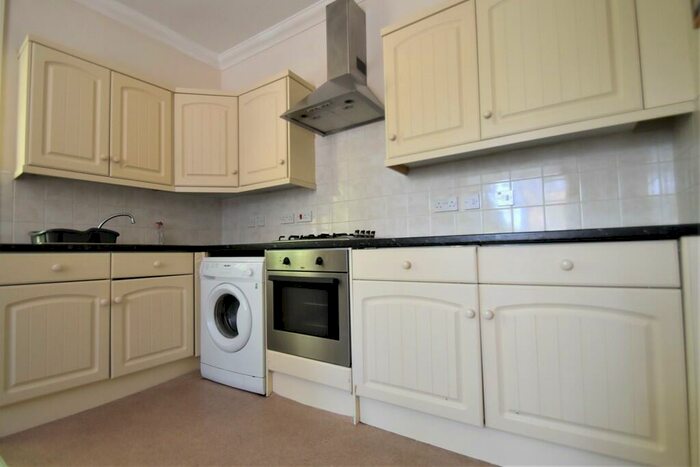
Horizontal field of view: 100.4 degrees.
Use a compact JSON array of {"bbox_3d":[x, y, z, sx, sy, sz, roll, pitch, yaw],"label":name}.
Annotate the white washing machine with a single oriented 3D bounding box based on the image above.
[{"bbox_3d":[-0.630,0.576,2.122,0.595,0.832,0.560,-3,-5,28],"label":"white washing machine"}]

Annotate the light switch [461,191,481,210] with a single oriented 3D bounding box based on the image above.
[{"bbox_3d":[0.739,-0.195,1.767,0.088,0.088,0.012,-3,-4,29],"label":"light switch"}]

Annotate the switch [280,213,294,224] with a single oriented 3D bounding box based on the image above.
[{"bbox_3d":[-0.532,-0.122,2.478,0.148,0.086,0.012,-3,-5,31],"label":"switch"}]

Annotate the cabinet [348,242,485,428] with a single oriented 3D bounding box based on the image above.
[{"bbox_3d":[0.410,0.439,1.525,0.592,0.740,0.580,-3,-5,31],"label":"cabinet"}]

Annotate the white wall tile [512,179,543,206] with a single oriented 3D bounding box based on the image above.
[{"bbox_3d":[0.958,-0.217,1.572,0.153,0.153,0.010,-3,-5,31],"label":"white wall tile"}]

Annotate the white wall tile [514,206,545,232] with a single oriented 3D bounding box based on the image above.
[{"bbox_3d":[0.999,-0.074,1.626,0.151,0.151,0.010,-3,-4,29],"label":"white wall tile"}]

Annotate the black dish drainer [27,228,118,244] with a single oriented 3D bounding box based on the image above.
[{"bbox_3d":[-1.578,0.024,1.686,0.300,0.110,0.400,-3,-5,31],"label":"black dish drainer"}]

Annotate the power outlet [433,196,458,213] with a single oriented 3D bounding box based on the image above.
[{"bbox_3d":[0.590,-0.177,1.800,0.146,0.087,0.012,-3,-5,31],"label":"power outlet"}]

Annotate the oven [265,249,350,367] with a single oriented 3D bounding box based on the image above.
[{"bbox_3d":[-0.124,0.407,1.872,0.588,0.598,0.570,-3,-4,29],"label":"oven"}]

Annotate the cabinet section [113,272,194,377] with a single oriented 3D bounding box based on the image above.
[{"bbox_3d":[-1.454,0.580,1.999,0.450,0.570,0.500,-3,-4,29],"label":"cabinet section"}]

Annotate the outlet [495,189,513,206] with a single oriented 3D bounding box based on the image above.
[{"bbox_3d":[0.862,-0.199,1.631,0.088,0.088,0.012,-3,-5,31],"label":"outlet"}]

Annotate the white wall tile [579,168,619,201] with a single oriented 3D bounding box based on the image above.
[{"bbox_3d":[1.264,-0.243,1.484,0.151,0.151,0.010,-3,-4,29],"label":"white wall tile"}]

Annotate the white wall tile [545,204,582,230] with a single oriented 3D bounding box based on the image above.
[{"bbox_3d":[1.133,-0.082,1.551,0.151,0.151,0.010,-3,-4,29],"label":"white wall tile"}]

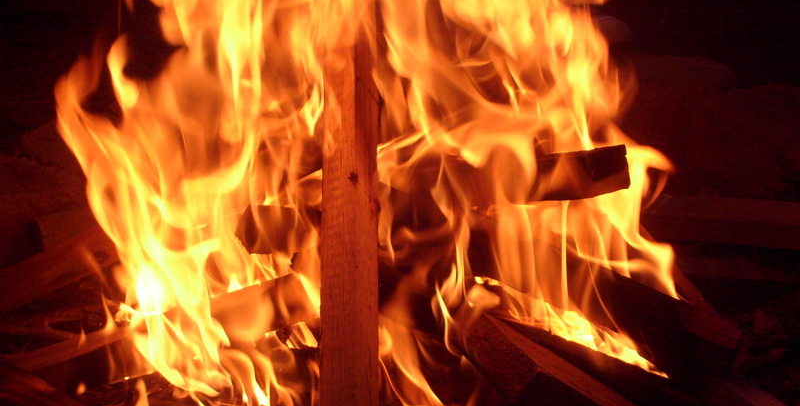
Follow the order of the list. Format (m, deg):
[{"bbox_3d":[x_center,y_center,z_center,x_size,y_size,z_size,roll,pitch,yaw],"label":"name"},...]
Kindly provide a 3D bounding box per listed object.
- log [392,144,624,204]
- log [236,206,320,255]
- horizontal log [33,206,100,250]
[{"bbox_3d":[0.149,-0.039,2.550,0.330,0.066,0.070,-3,12,-9],"label":"log"},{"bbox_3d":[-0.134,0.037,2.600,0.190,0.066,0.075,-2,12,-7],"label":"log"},{"bbox_3d":[-0.433,0.033,2.750,0.220,0.055,0.070,-8,14,-19],"label":"horizontal log"}]

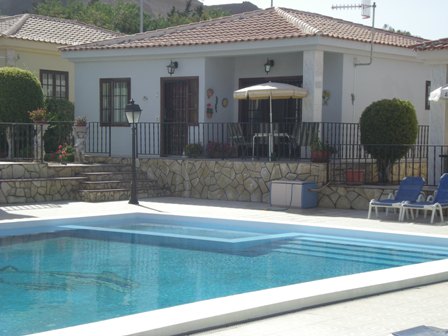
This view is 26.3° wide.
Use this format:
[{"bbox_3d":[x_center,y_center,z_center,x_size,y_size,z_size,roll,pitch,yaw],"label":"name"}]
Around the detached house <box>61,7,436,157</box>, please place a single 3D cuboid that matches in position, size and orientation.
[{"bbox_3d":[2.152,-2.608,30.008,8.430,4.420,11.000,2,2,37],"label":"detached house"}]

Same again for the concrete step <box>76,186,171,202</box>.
[{"bbox_3d":[-2.396,0.634,23.271,0.450,0.260,2.580,2,2,41],"label":"concrete step"}]

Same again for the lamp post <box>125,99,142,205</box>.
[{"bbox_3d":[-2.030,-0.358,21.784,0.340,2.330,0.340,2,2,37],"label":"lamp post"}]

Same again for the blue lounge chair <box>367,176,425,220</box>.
[{"bbox_3d":[3.442,0.588,18.552,0.700,0.750,1.450,2,2,37],"label":"blue lounge chair"}]

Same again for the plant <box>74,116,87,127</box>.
[{"bbox_3d":[-3.672,-1.190,24.508,0.300,0.260,0.300,0,2,0],"label":"plant"}]

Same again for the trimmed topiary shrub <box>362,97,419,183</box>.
[{"bbox_3d":[3.753,-0.607,21.785,1.300,1.950,1.300,0,2,0],"label":"trimmed topiary shrub"}]

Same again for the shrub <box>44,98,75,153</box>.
[{"bbox_3d":[-4.799,-1.193,27.855,1.000,1.650,1.000,0,2,0],"label":"shrub"}]

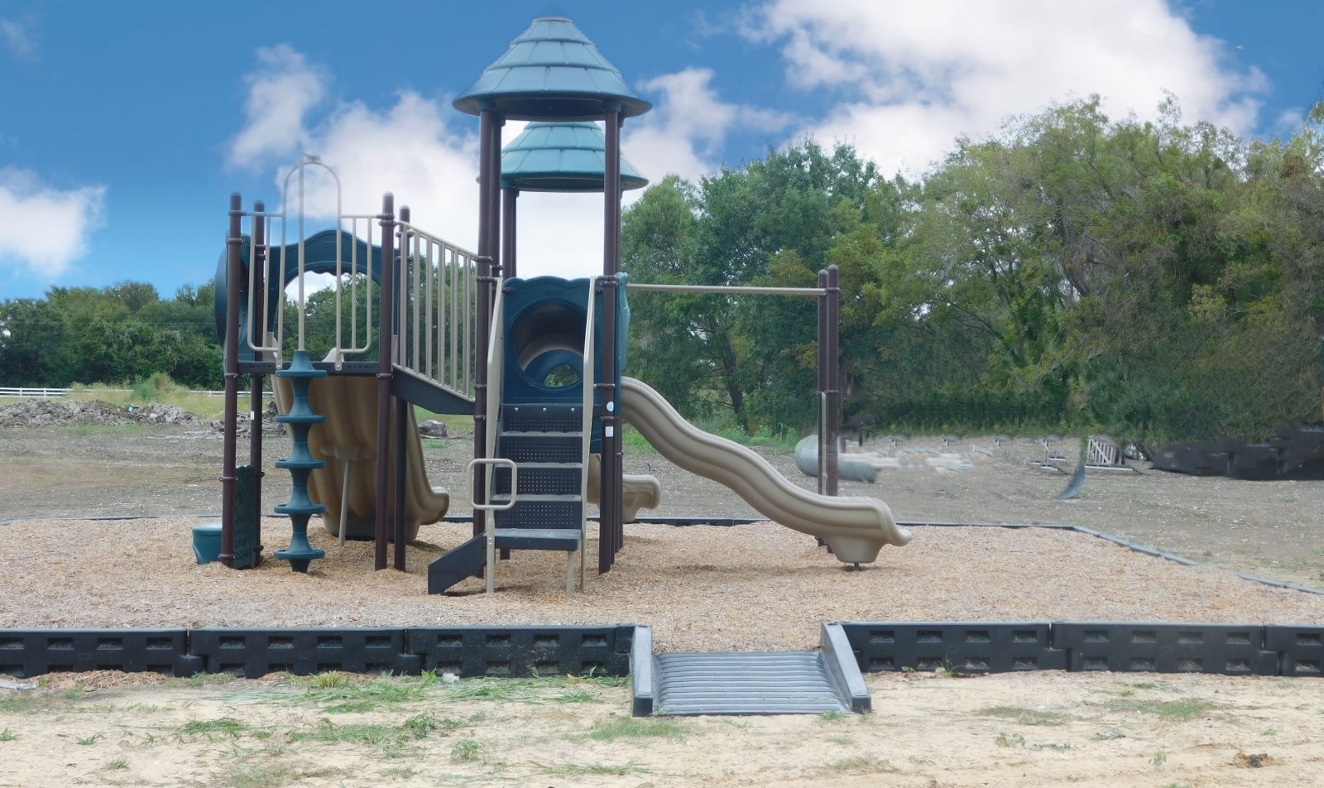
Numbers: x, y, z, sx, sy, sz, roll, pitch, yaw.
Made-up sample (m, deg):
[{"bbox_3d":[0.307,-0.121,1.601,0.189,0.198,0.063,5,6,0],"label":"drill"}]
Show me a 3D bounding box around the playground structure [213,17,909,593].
[{"bbox_3d":[-0.820,-0.820,19.300,5.650,4.500,6.500,1,-1,0],"label":"playground structure"}]

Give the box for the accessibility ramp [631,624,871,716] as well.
[{"bbox_3d":[0.442,1.450,12.000,1.190,0.290,1.660,1,-1,-1],"label":"accessibility ramp"}]

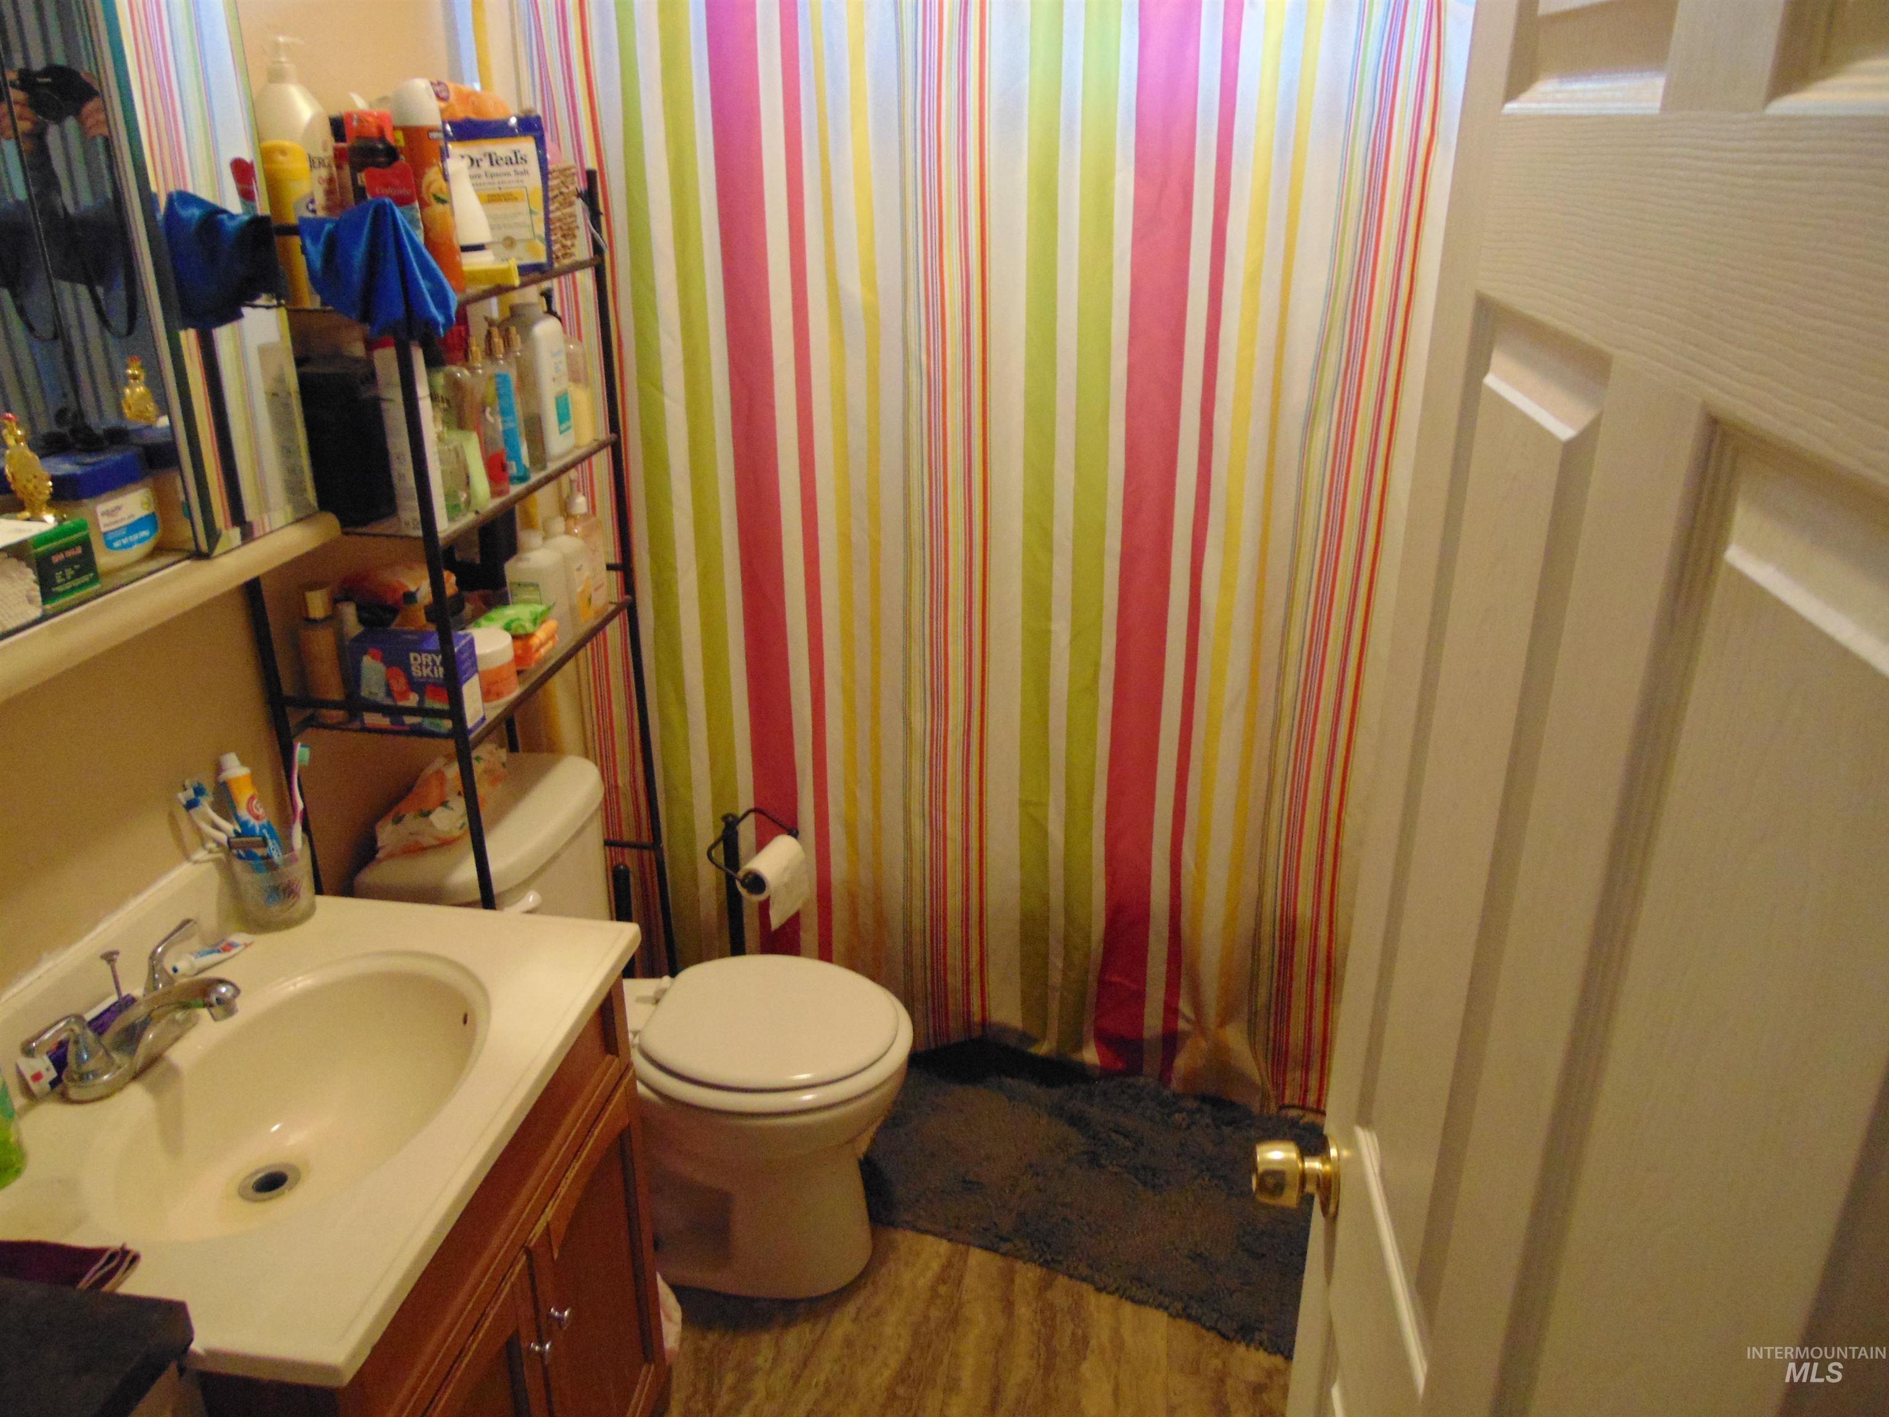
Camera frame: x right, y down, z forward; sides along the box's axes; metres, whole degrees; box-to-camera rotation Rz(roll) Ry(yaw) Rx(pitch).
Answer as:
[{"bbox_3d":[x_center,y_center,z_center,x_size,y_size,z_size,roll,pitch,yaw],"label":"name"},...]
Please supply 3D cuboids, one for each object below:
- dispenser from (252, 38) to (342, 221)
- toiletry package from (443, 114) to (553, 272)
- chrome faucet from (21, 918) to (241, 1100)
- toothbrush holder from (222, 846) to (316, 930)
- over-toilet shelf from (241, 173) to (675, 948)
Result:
[{"bbox_3d":[-0.690,-0.579,1.477,0.059,0.261,0.082,3,24,8],"label":"dispenser"},{"bbox_3d":[-0.588,-0.655,1.758,0.054,0.187,0.146,20,31,39],"label":"toiletry package"},{"bbox_3d":[-0.769,0.307,1.358,0.158,0.103,0.212,3,24,8],"label":"chrome faucet"},{"bbox_3d":[-0.789,0.205,1.608,0.084,0.093,0.084,3,24,8],"label":"toothbrush holder"},{"bbox_3d":[-0.642,0.094,1.968,0.251,1.605,0.581,3,24,8],"label":"over-toilet shelf"}]

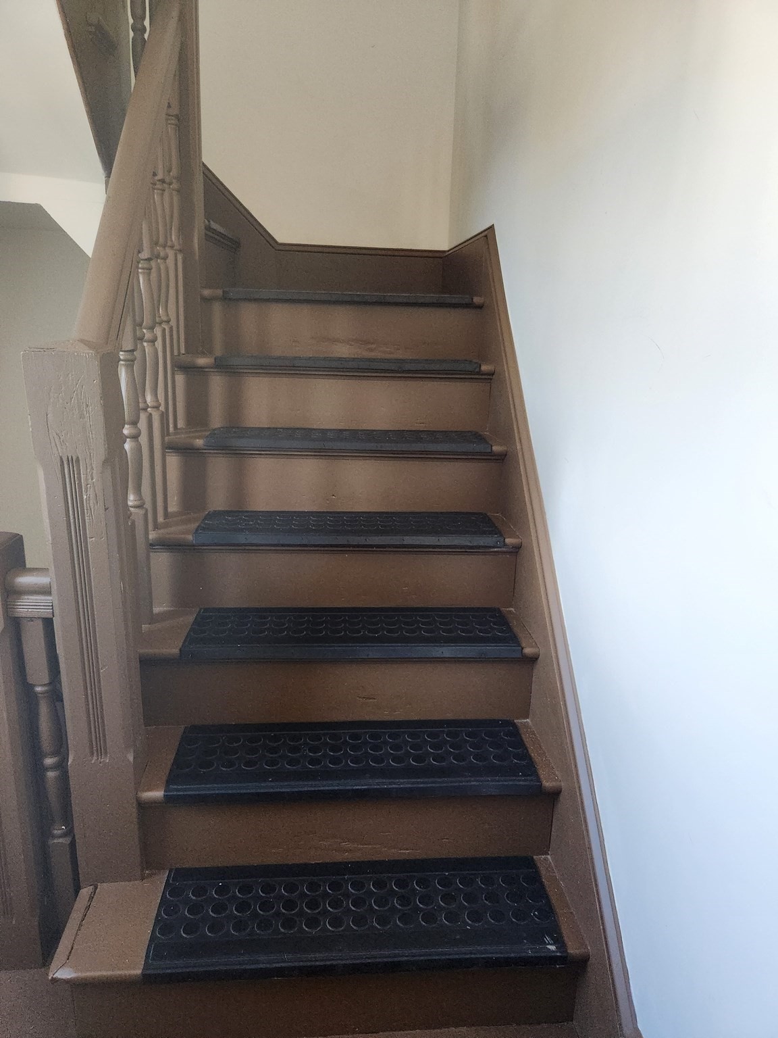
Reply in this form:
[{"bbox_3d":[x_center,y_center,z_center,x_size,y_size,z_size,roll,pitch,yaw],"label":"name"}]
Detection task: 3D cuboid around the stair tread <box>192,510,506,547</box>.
[{"bbox_3d":[-0.097,0.022,1.784,0.755,0.027,0.238,0,15,-4],"label":"stair tread"}]

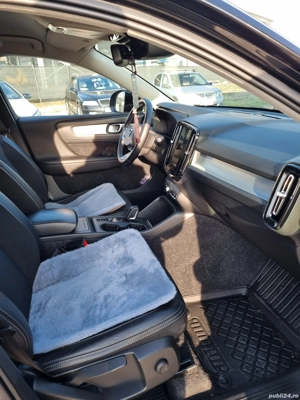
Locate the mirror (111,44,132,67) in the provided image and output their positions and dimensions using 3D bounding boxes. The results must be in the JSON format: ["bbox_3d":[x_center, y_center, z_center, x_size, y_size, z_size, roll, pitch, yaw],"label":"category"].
[{"bbox_3d":[-0.097,-0.522,1.086,0.048,0.067,0.235,-14,28,-7],"label":"mirror"}]

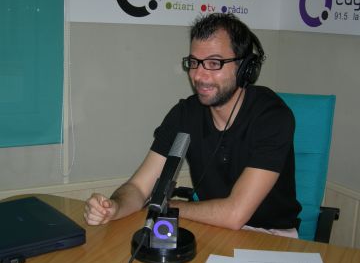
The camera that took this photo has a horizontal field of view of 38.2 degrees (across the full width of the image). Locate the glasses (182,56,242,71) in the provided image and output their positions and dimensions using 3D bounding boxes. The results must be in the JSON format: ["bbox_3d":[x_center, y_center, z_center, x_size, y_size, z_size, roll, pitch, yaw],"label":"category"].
[{"bbox_3d":[0.110,-0.199,1.475,0.140,0.041,0.145,12,19,37],"label":"glasses"}]

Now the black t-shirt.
[{"bbox_3d":[0.153,0.100,1.570,0.440,0.520,0.320,10,28,30],"label":"black t-shirt"}]

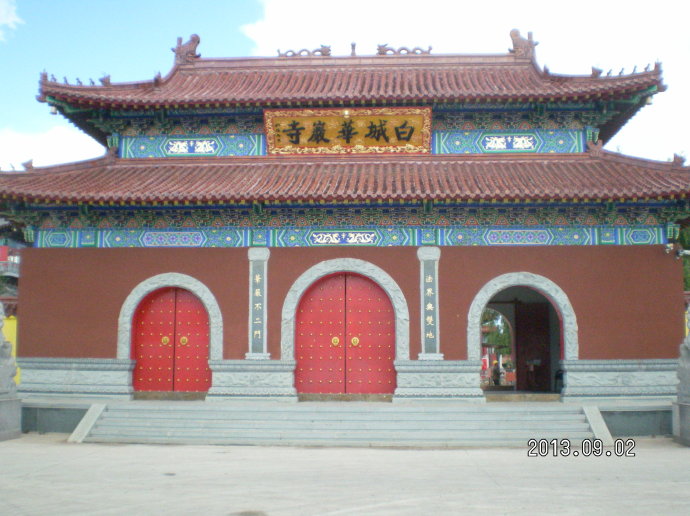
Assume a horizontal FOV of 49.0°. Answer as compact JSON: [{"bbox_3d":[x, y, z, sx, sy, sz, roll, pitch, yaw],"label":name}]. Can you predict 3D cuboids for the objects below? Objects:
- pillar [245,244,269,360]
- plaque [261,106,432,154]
[{"bbox_3d":[-1.993,1.057,17.576,0.535,2.622,0.200,0,-7,3],"label":"pillar"},{"bbox_3d":[0.069,-3.269,19.445,4.243,1.199,0.150,0,18,3],"label":"plaque"}]

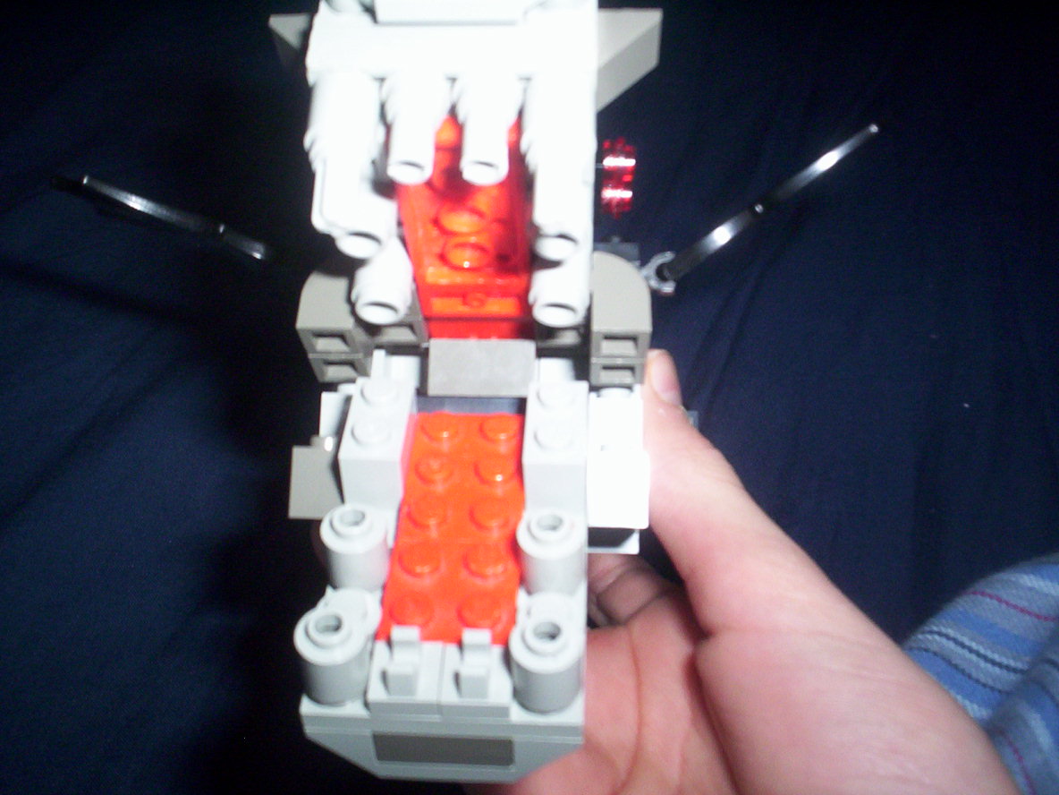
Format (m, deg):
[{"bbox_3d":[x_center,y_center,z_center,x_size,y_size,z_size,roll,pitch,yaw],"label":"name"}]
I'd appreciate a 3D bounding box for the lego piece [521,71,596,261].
[{"bbox_3d":[0.003,-0.025,0.128,0.009,0.009,0.021,0,55,0],"label":"lego piece"}]

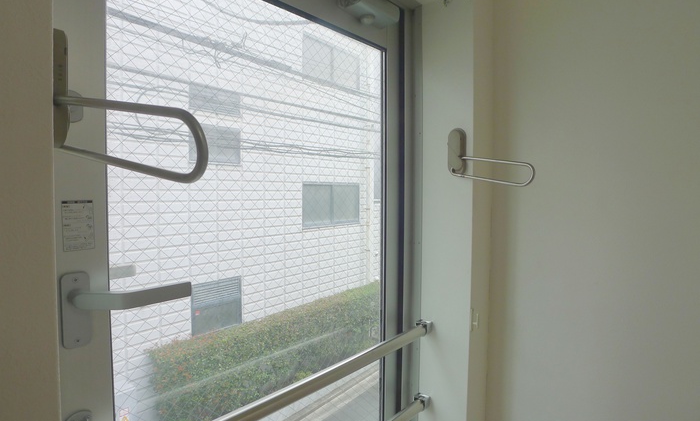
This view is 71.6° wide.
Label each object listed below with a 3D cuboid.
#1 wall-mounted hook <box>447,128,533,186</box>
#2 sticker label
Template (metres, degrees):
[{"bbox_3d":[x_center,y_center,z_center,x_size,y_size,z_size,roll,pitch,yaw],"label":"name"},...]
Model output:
[{"bbox_3d":[0.293,-0.112,1.020,0.193,0.132,0.049,2,3,37],"label":"wall-mounted hook"},{"bbox_3d":[-0.311,0.018,0.557,0.003,0.057,0.035,2,3,37],"label":"sticker label"}]

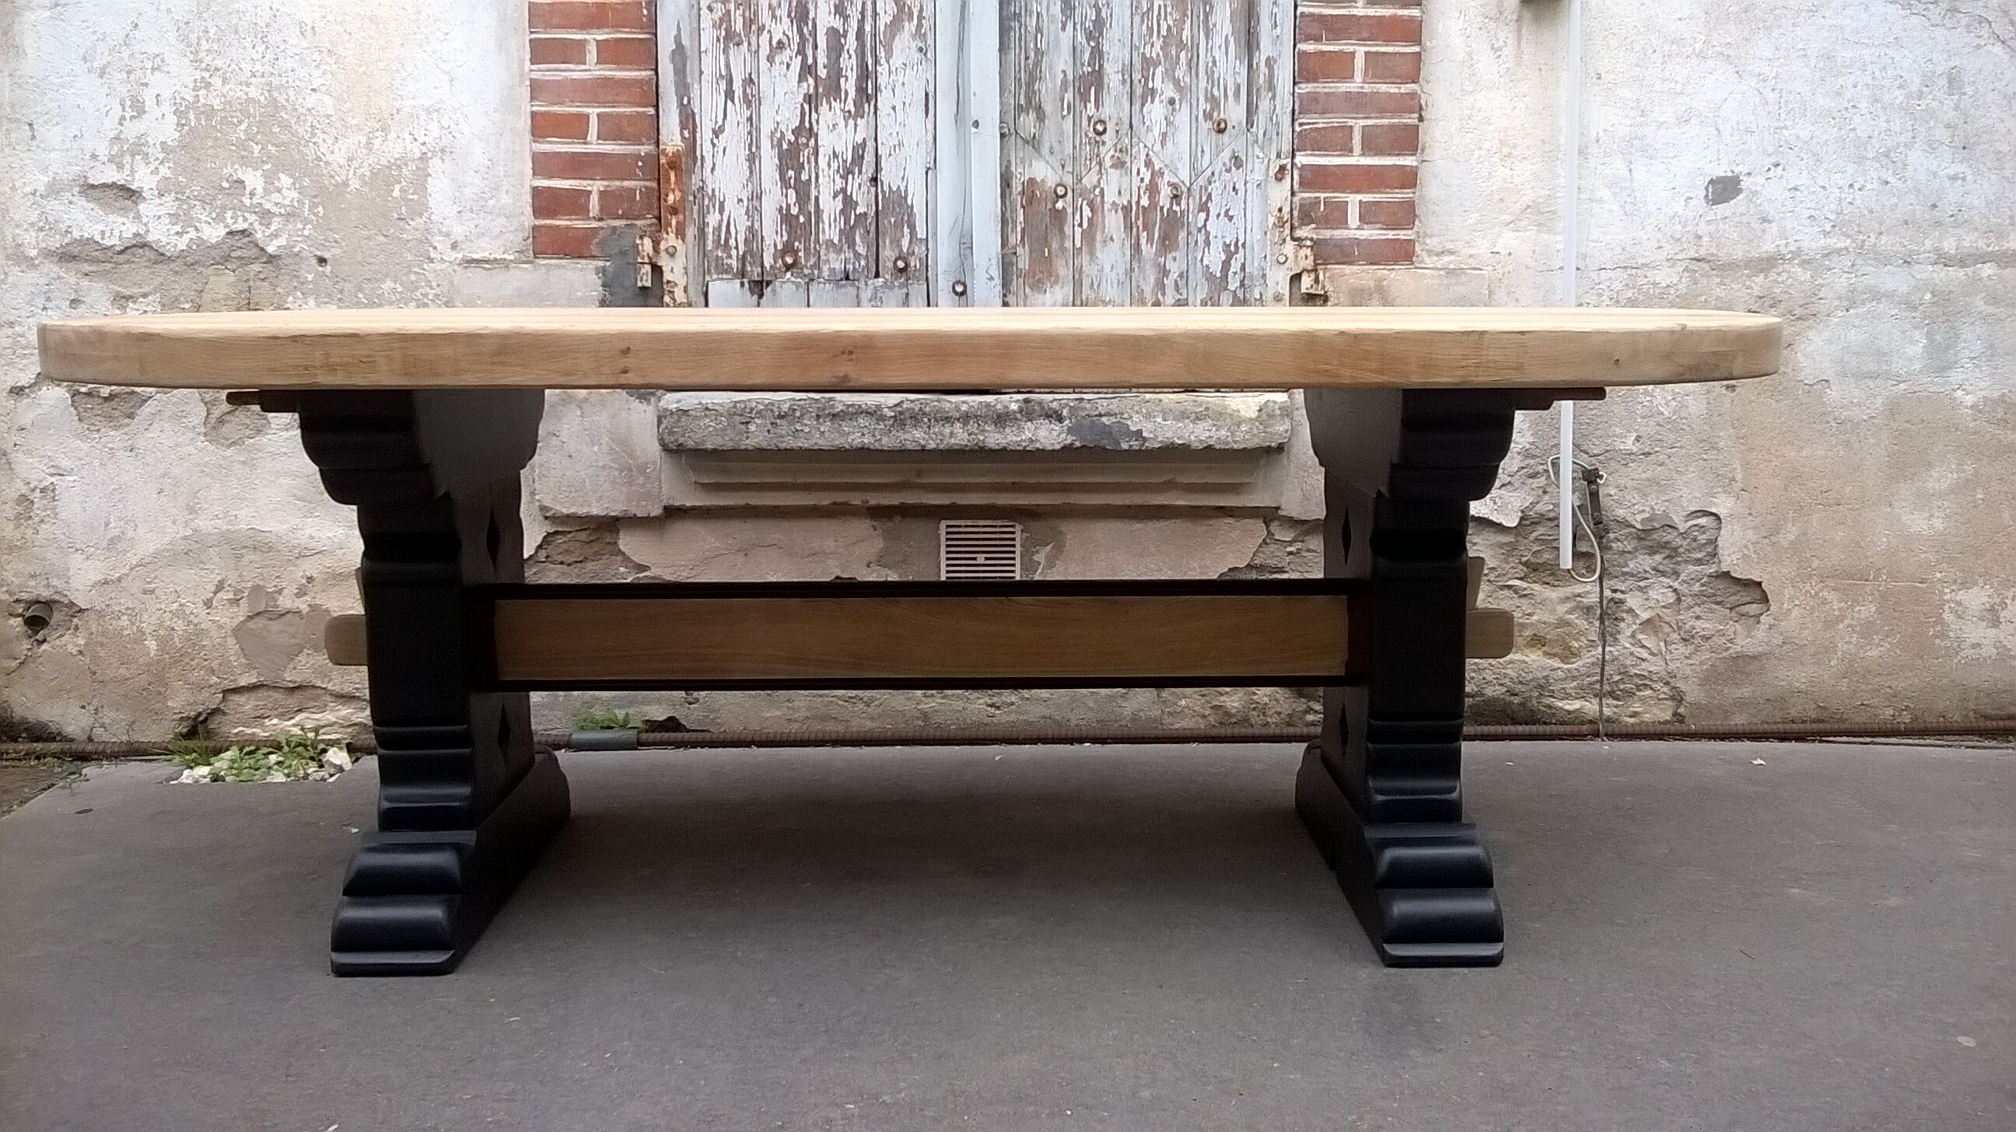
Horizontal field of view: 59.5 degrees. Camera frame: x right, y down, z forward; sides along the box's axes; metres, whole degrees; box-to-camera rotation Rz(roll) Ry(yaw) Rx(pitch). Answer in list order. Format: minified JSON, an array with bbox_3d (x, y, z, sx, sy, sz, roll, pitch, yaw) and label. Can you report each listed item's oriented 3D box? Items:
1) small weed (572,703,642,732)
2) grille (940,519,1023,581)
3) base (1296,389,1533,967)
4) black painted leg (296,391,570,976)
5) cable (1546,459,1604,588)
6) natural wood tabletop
[{"bbox_3d":[-0.715,0.272,3.140,0.125,0.060,0.080,0,10,-1],"label":"small weed"},{"bbox_3d":[-0.047,-0.013,3.120,0.146,0.138,0.018,0,10,-1],"label":"grille"},{"bbox_3d":[0.524,0.080,2.394,0.146,0.718,0.624,0,10,-1],"label":"base"},{"bbox_3d":[-0.747,0.086,2.371,0.146,0.718,0.624,0,10,-1],"label":"black painted leg"},{"bbox_3d":[0.999,-0.081,3.110,0.098,0.225,0.045,0,10,-1],"label":"cable"},{"bbox_3d":[-0.115,-0.299,2.316,2.179,0.060,0.936,0,10,-1],"label":"natural wood tabletop"}]

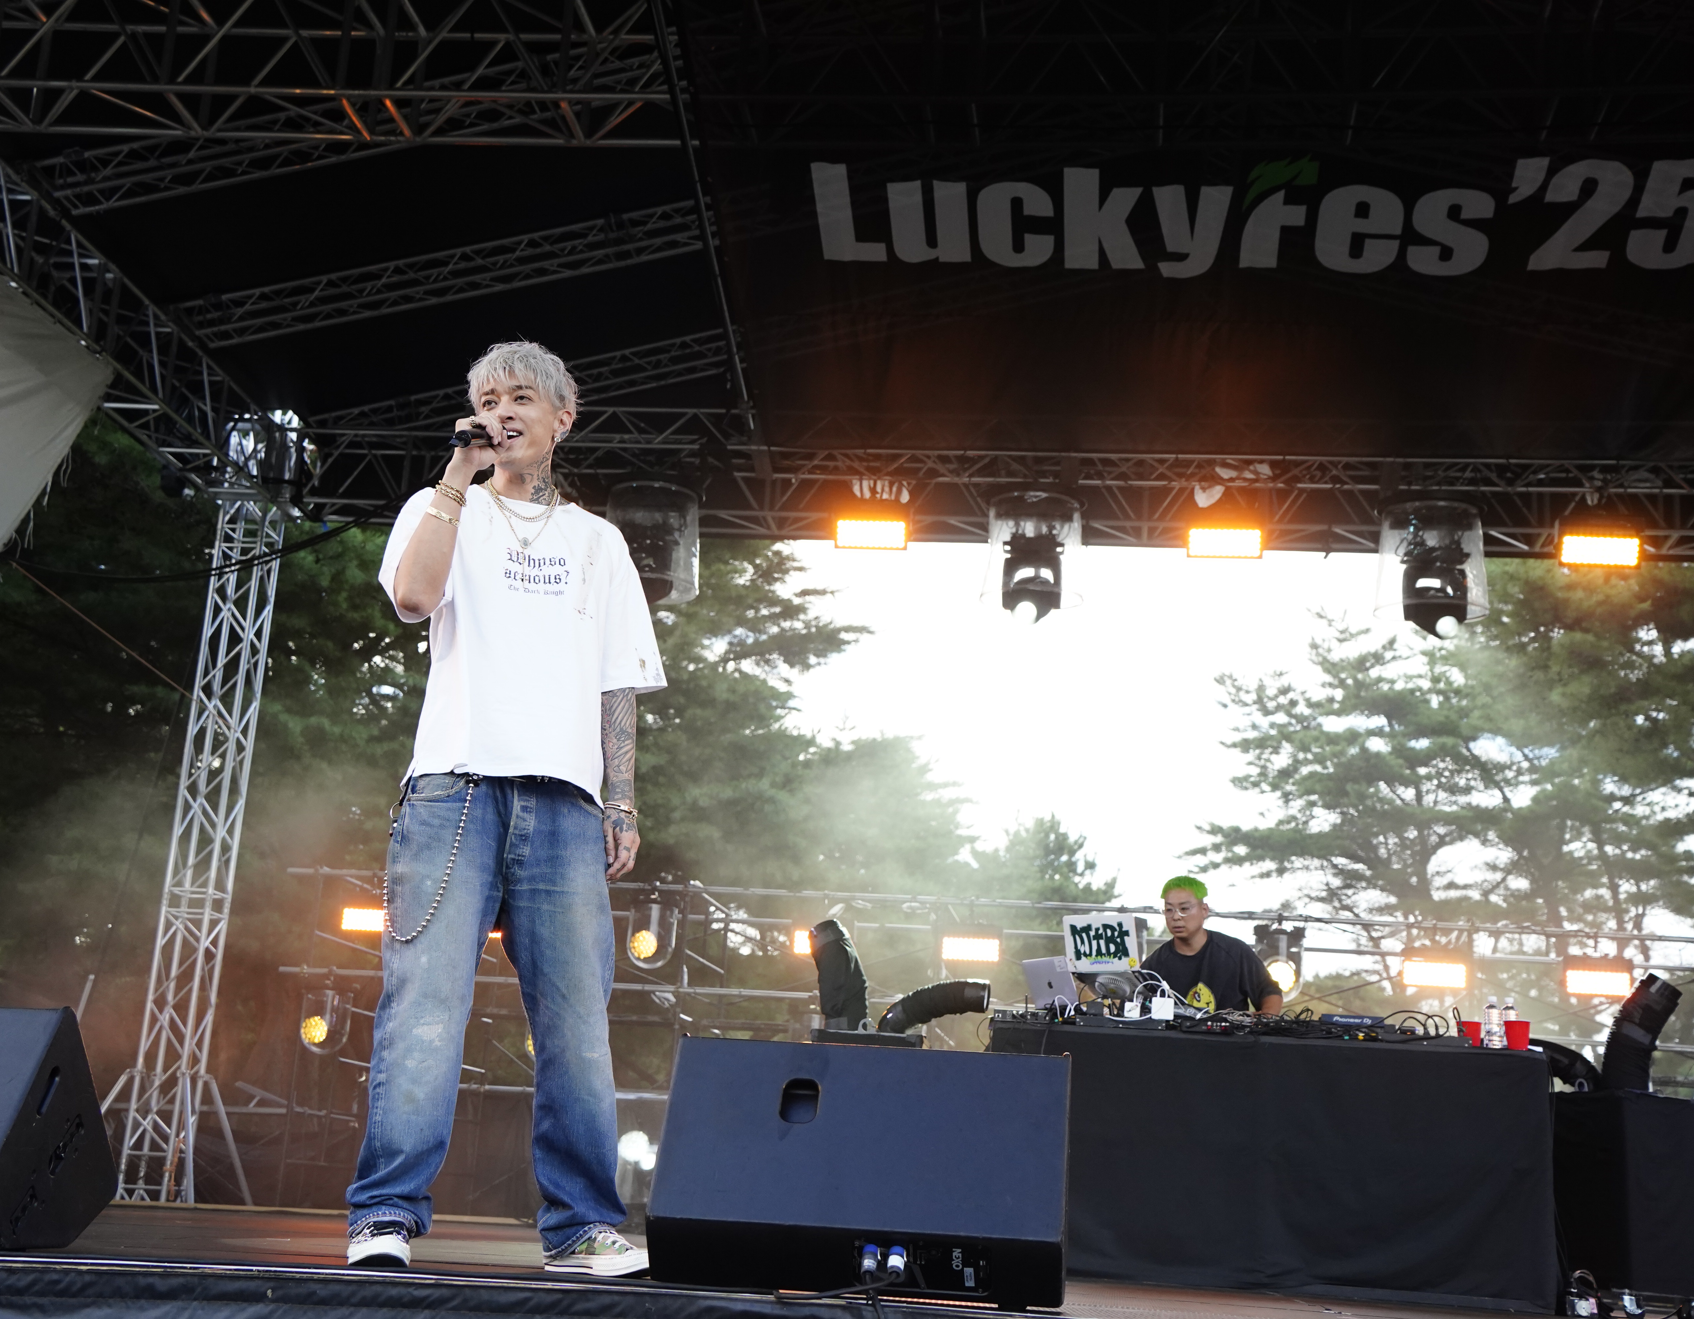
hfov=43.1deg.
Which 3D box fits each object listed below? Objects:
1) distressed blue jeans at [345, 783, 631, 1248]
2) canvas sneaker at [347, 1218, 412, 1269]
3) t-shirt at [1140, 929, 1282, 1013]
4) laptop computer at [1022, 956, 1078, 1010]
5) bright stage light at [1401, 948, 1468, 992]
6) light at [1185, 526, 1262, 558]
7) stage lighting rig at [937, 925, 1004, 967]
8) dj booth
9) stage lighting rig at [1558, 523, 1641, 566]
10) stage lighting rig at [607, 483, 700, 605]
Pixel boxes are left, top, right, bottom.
[{"bbox_3d":[-0.663,0.649,3.930,0.470,0.880,0.380,9,-16,-17],"label":"distressed blue jeans"},{"bbox_3d":[-0.822,1.030,3.780,0.108,0.110,0.290,5,-15,-4],"label":"canvas sneaker"},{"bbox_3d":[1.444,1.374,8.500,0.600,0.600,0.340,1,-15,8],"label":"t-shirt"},{"bbox_3d":[0.879,1.292,8.453,0.270,0.210,0.310,13,-18,-32],"label":"laptop computer"},{"bbox_3d":[4.473,2.352,16.300,0.510,0.310,0.220,2,-15,6],"label":"bright stage light"},{"bbox_3d":[2.486,-0.773,14.100,0.500,0.240,0.200,2,-15,6],"label":"light"},{"bbox_3d":[0.958,2.216,16.600,0.510,0.300,0.220,2,-15,6],"label":"stage lighting rig"},{"bbox_3d":[1.583,1.979,8.327,2.076,0.906,0.750,2,-15,6],"label":"dj booth"},{"bbox_3d":[4.144,-0.630,11.800,0.460,0.240,0.200,2,-15,9],"label":"stage lighting rig"},{"bbox_3d":[-1.159,-0.693,12.800,0.520,0.710,0.500,3,-15,5],"label":"stage lighting rig"}]

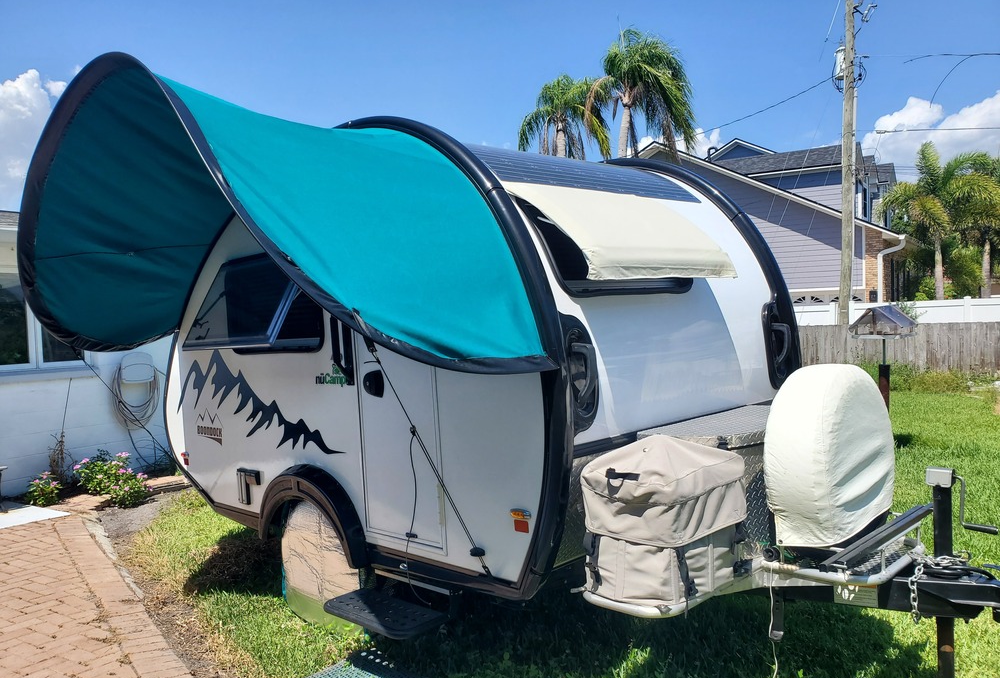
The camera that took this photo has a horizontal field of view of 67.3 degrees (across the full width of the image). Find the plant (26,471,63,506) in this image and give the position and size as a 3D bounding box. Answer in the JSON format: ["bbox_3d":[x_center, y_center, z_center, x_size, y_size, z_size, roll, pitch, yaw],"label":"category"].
[{"bbox_3d":[-4.011,1.309,6.600,0.330,0.300,0.320,-2,2,-18],"label":"plant"}]

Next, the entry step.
[{"bbox_3d":[-0.491,1.189,3.247,0.548,0.056,0.269,-1,2,45],"label":"entry step"}]

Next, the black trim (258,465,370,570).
[{"bbox_3d":[-0.990,0.873,3.832,0.898,0.447,0.112,-1,2,45],"label":"black trim"}]

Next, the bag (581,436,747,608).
[{"bbox_3d":[0.634,0.651,2.900,0.386,0.548,0.477,-1,2,45],"label":"bag"}]

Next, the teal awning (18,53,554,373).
[{"bbox_3d":[-1.336,-0.522,3.403,3.167,1.421,1.035,-1,2,45],"label":"teal awning"}]

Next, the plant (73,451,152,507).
[{"bbox_3d":[-3.448,1.226,6.700,0.680,0.420,0.580,-2,2,-18],"label":"plant"}]

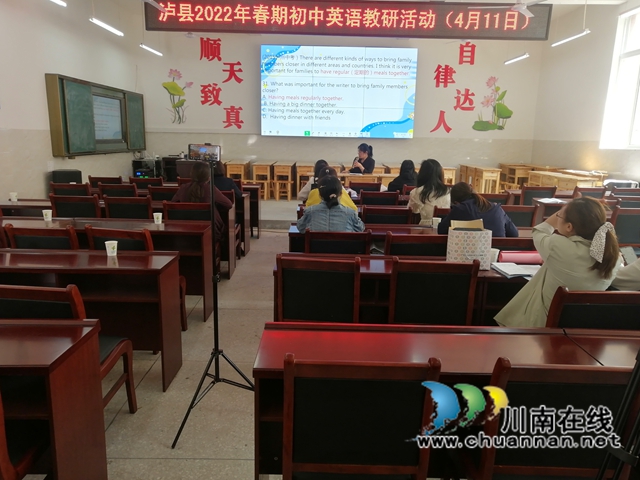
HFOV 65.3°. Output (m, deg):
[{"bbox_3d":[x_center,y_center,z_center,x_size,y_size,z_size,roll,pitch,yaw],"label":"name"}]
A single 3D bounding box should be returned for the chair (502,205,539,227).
[{"bbox_3d":[2.060,0.029,5.541,0.470,0.905,0.550,1,11,0],"label":"chair"}]

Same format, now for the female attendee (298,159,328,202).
[{"bbox_3d":[0.018,-0.350,6.270,0.540,1.280,0.740,1,11,0],"label":"female attendee"}]

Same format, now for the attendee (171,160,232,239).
[{"bbox_3d":[-1.166,-0.137,4.892,0.560,1.250,0.750,1,11,-1],"label":"attendee"}]

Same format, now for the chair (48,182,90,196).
[{"bbox_3d":[-2.977,-0.292,6.194,0.450,0.890,0.510,1,12,0],"label":"chair"}]

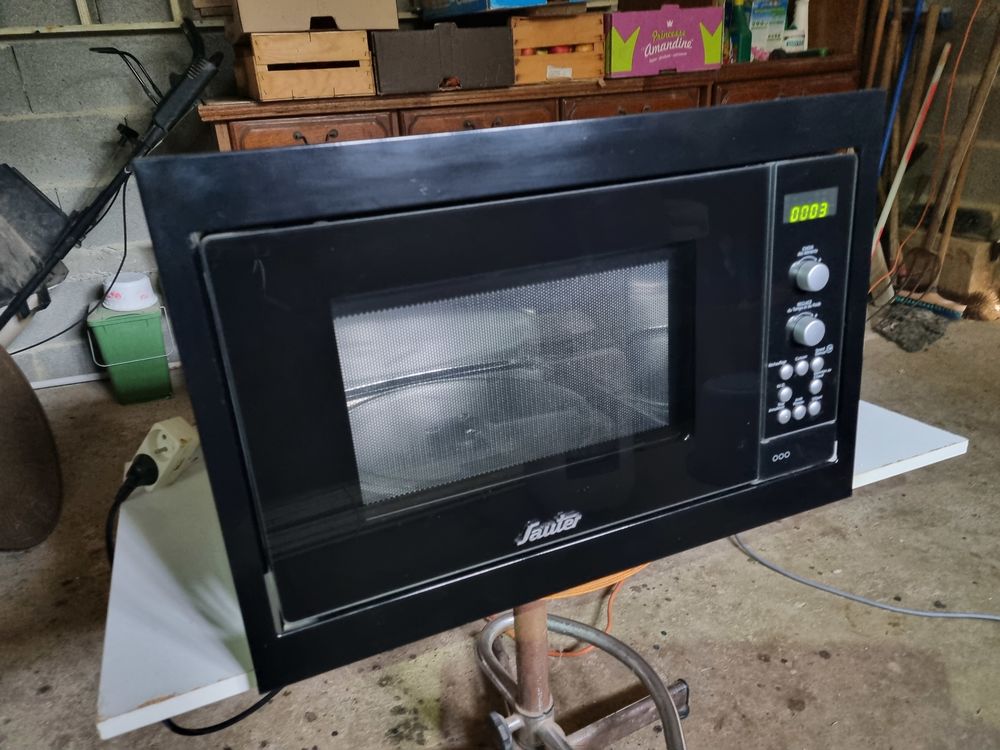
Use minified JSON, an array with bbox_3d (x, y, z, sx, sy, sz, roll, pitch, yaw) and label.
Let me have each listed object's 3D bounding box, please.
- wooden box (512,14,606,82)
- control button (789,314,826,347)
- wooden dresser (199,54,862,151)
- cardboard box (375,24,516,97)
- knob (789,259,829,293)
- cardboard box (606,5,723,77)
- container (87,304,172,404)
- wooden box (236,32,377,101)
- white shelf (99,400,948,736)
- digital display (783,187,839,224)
[{"bbox_3d":[0.102,-1.050,2.434,0.302,0.183,0.420,-12,25,-18],"label":"wooden box"},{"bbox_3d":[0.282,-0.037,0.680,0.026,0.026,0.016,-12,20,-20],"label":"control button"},{"bbox_3d":[0.179,-0.602,2.671,2.198,0.847,0.490,-12,25,-18],"label":"wooden dresser"},{"bbox_3d":[-0.208,-0.954,2.271,0.407,0.167,0.300,-12,25,-18],"label":"cardboard box"},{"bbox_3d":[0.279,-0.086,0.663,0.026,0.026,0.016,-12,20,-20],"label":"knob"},{"bbox_3d":[0.479,-1.111,2.502,0.412,0.196,0.300,-12,25,-18],"label":"cardboard box"},{"bbox_3d":[-1.138,-0.076,2.370,0.210,0.290,0.230,-12,25,-18],"label":"container"},{"bbox_3d":[-0.576,-0.907,2.207,0.309,0.166,0.430,-12,25,-18],"label":"wooden box"},{"bbox_3d":[0.020,0.105,0.928,0.901,0.017,0.505,-12,20,-20],"label":"white shelf"},{"bbox_3d":[0.269,-0.147,0.652,0.060,0.024,0.006,-12,20,-20],"label":"digital display"}]

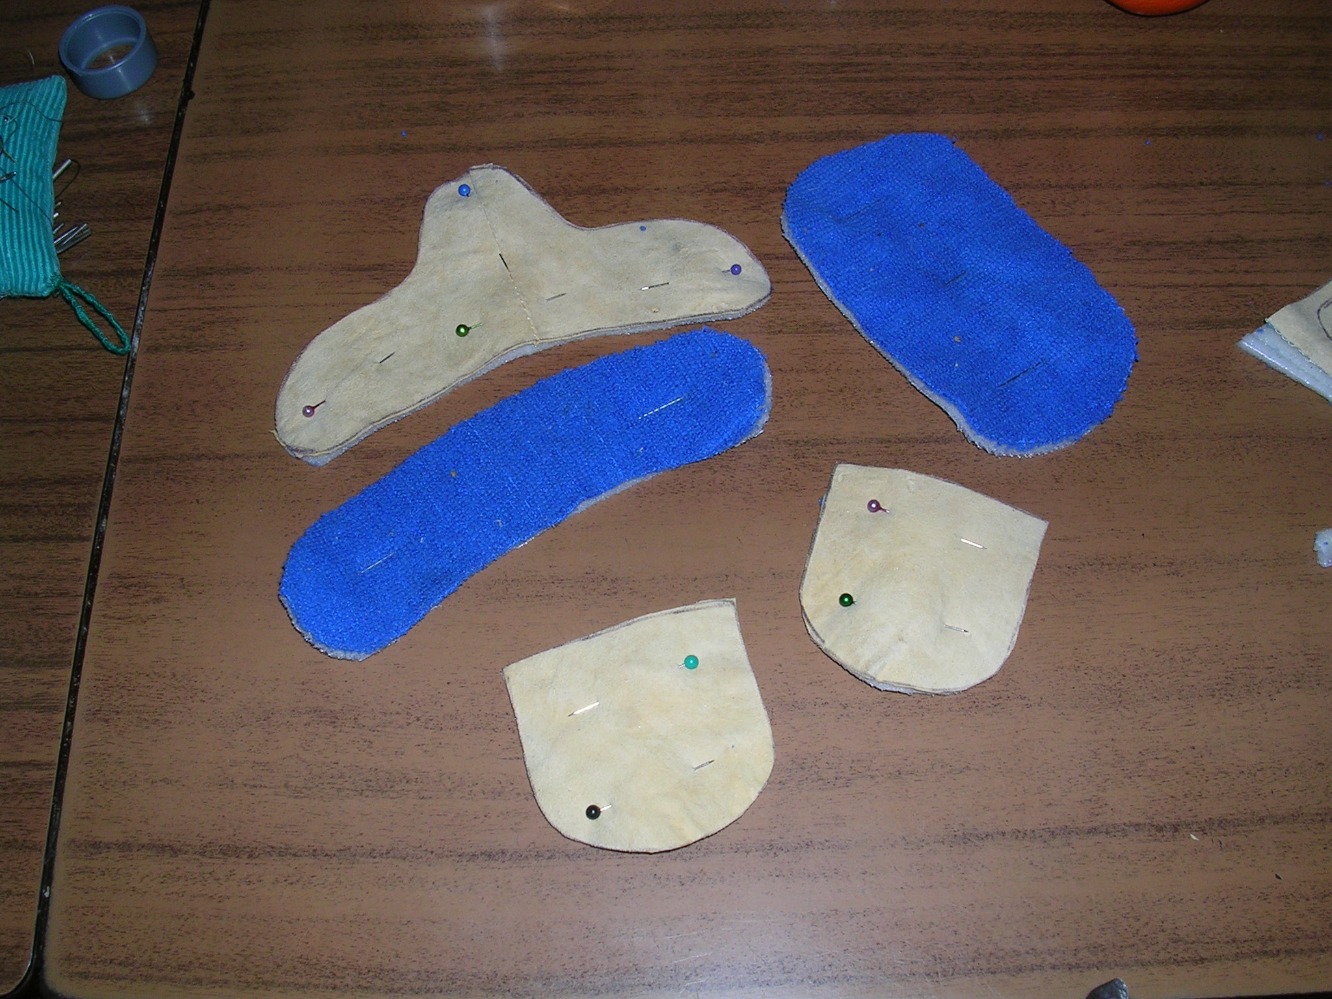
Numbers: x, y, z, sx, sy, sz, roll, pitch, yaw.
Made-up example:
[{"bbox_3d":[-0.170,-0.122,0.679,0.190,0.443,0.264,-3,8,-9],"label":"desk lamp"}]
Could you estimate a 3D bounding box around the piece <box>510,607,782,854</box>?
[{"bbox_3d":[-0.005,0.067,0.424,0.072,0.008,0.069,-15,67,-6],"label":"piece"}]

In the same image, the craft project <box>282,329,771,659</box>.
[{"bbox_3d":[-0.042,-0.009,0.458,0.171,0.008,0.054,-30,70,-12],"label":"craft project"}]

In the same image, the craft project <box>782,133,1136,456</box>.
[{"bbox_3d":[0.097,-0.072,0.485,0.077,0.008,0.133,-36,71,-14],"label":"craft project"}]

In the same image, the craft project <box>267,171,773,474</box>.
[{"bbox_3d":[-0.057,-0.073,0.485,0.169,0.008,0.088,-20,68,-9],"label":"craft project"}]

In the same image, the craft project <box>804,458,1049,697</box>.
[{"bbox_3d":[0.076,0.026,0.443,0.067,0.008,0.072,18,68,8],"label":"craft project"}]

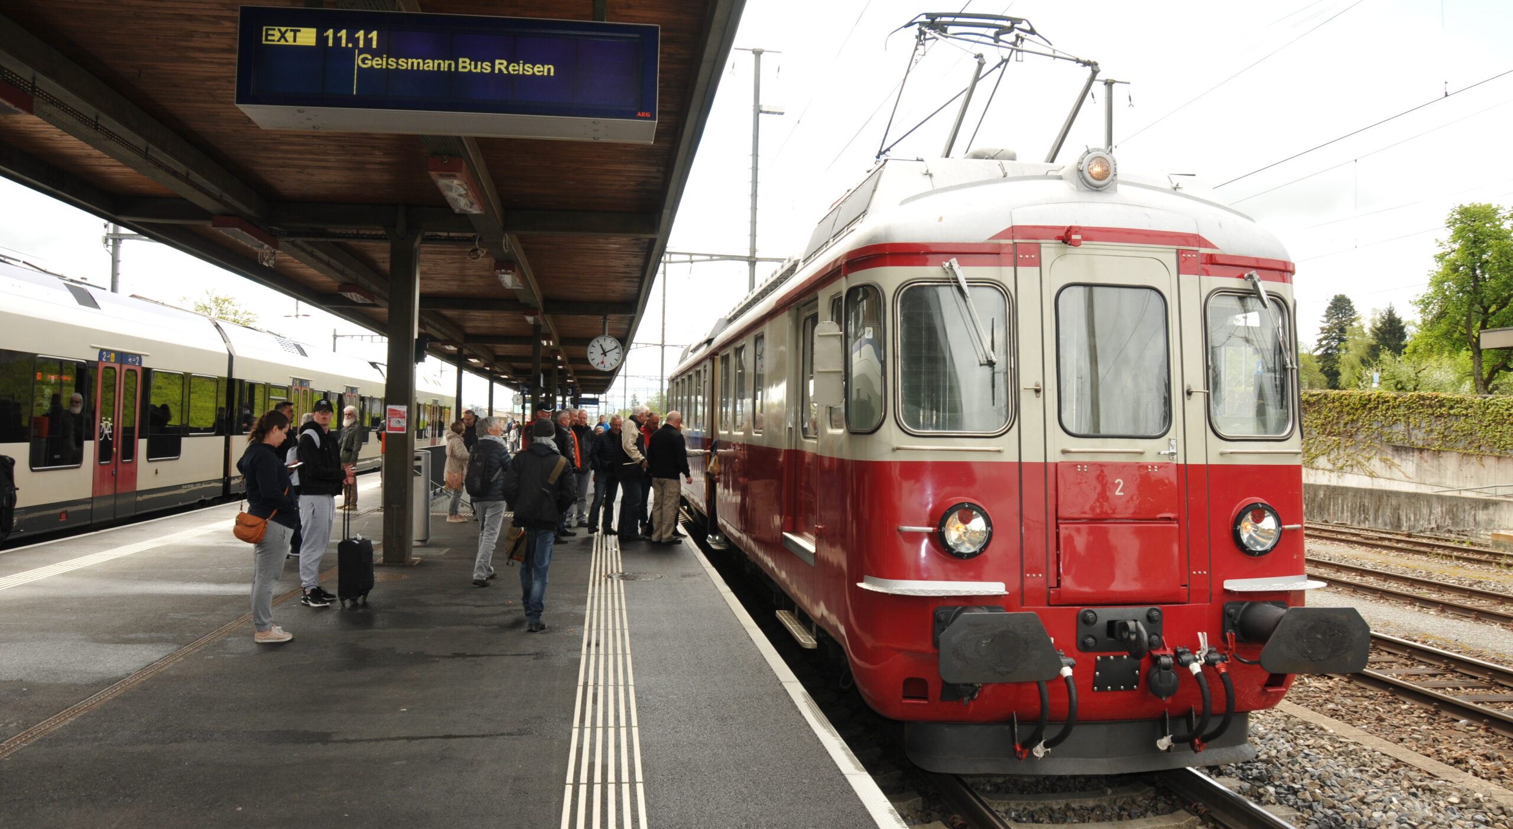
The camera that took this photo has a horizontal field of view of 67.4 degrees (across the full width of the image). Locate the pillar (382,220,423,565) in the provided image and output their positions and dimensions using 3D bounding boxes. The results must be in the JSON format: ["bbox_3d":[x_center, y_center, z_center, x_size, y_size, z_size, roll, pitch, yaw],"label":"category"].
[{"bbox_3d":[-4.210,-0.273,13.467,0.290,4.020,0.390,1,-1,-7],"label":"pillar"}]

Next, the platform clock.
[{"bbox_3d":[-3.130,-1.267,23.500,0.740,0.750,0.200,1,-1,-7],"label":"platform clock"}]

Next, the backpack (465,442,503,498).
[{"bbox_3d":[-2.819,0.575,11.600,0.280,0.530,0.210,1,-1,28],"label":"backpack"}]

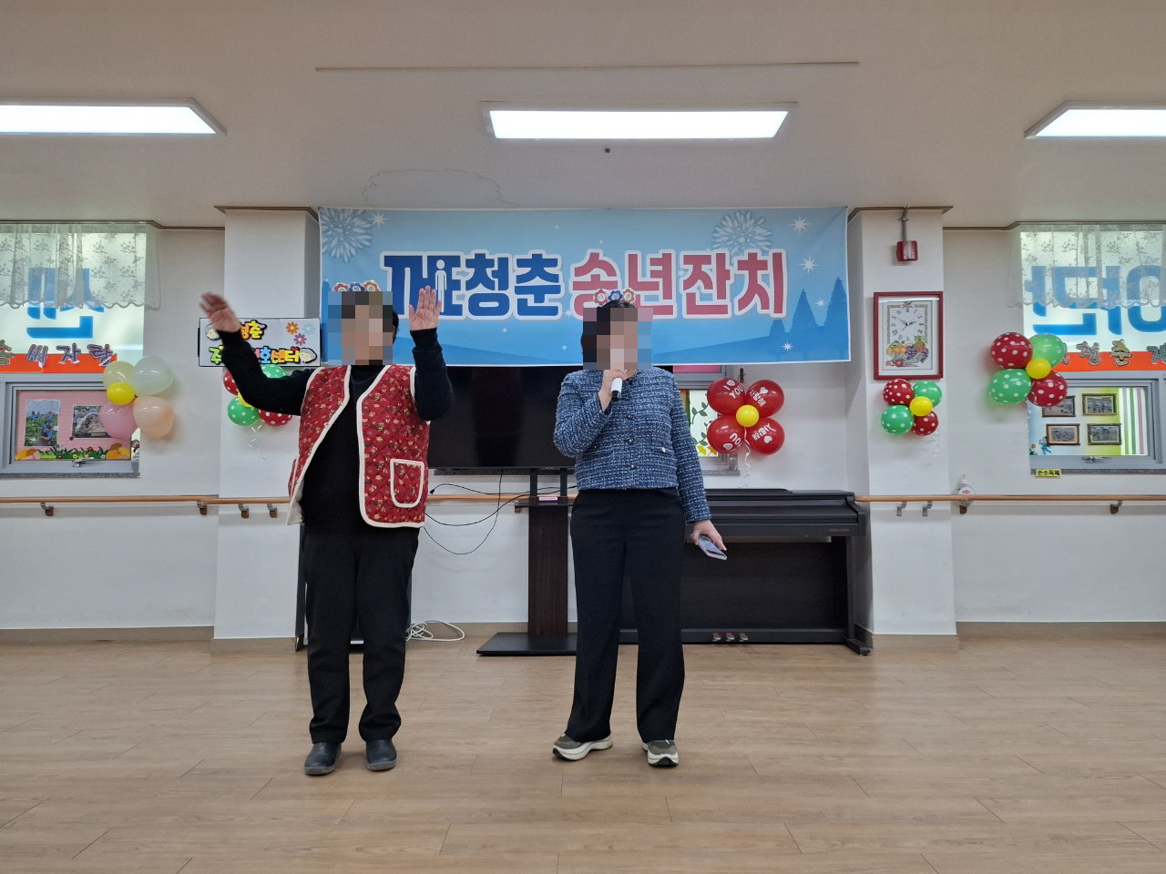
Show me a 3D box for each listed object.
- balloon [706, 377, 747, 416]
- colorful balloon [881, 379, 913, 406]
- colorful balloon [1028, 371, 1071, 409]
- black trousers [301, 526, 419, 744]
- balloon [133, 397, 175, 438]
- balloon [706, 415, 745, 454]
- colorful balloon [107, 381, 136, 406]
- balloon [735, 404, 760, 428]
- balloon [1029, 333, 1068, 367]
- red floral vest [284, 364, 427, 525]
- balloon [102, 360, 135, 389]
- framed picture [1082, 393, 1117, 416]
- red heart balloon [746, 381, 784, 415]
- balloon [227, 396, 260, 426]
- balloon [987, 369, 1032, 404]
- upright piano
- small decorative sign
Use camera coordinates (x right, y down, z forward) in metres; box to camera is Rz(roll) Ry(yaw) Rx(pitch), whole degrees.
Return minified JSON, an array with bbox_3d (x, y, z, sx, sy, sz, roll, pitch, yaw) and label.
[{"bbox_3d":[0.849,-0.239,4.571,0.235,0.220,0.220,0,-3,0],"label":"balloon"},{"bbox_3d":[1.720,-0.238,4.221,0.158,0.155,0.160,0,-4,0],"label":"colorful balloon"},{"bbox_3d":[2.764,-0.290,4.605,0.212,0.222,0.215,0,-3,0],"label":"colorful balloon"},{"bbox_3d":[-0.766,0.641,2.667,0.420,0.850,0.270,0,-3,0],"label":"black trousers"},{"bbox_3d":[-2.539,-0.116,4.590,0.225,0.250,0.230,0,-3,0],"label":"balloon"},{"bbox_3d":[0.844,-0.013,4.560,0.230,0.230,0.220,0,-3,0],"label":"balloon"},{"bbox_3d":[-2.616,-0.240,4.383,0.140,0.135,0.140,0,-4,0],"label":"colorful balloon"},{"bbox_3d":[0.950,-0.119,4.463,0.128,0.125,0.128,0,-4,0],"label":"balloon"},{"bbox_3d":[2.744,-0.506,4.581,0.215,0.210,0.215,0,-4,0],"label":"balloon"},{"bbox_3d":[-0.740,0.030,2.587,0.450,0.545,0.280,-1,-4,8],"label":"red floral vest"},{"bbox_3d":[-2.750,-0.350,4.609,0.195,0.200,0.200,0,-3,0],"label":"balloon"},{"bbox_3d":[3.215,-0.200,4.811,0.208,0.135,0.020,0,-4,0],"label":"framed picture"},{"bbox_3d":[1.075,-0.228,4.571,0.230,0.218,0.215,0,-3,0],"label":"red heart balloon"},{"bbox_3d":[-1.869,-0.143,4.266,0.167,0.170,0.168,0,-3,0],"label":"balloon"},{"bbox_3d":[2.512,-0.294,4.550,0.242,0.218,0.210,0,-3,0],"label":"balloon"},{"bbox_3d":[0.824,0.744,4.402,1.410,0.875,0.460,0,-3,0],"label":"upright piano"},{"bbox_3d":[-1.814,-0.529,4.349,0.685,0.280,0.040,0,-3,0],"label":"small decorative sign"}]

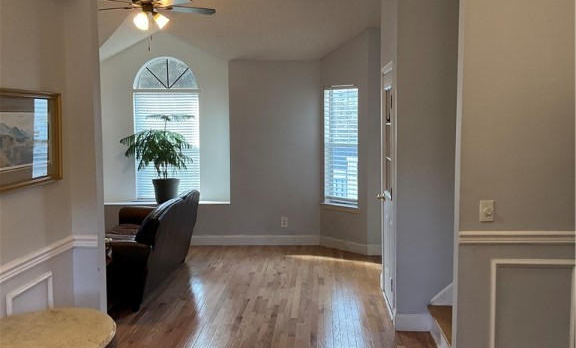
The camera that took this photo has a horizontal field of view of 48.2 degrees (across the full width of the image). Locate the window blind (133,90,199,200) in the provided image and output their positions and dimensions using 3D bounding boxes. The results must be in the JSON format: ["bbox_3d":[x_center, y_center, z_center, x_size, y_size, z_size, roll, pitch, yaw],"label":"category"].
[{"bbox_3d":[-1.658,-0.376,8.822,0.876,1.480,0.060,0,5,3],"label":"window blind"}]

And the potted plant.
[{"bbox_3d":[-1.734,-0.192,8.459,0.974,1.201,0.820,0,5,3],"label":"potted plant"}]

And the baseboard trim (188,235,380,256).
[{"bbox_3d":[-0.084,0.901,8.195,2.447,0.134,0.620,0,5,2],"label":"baseboard trim"}]

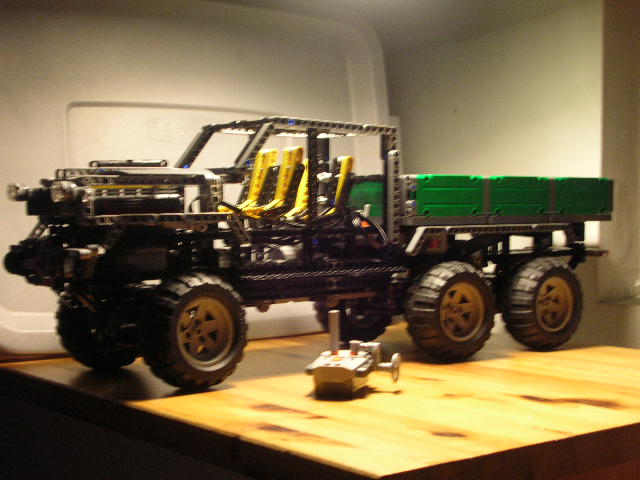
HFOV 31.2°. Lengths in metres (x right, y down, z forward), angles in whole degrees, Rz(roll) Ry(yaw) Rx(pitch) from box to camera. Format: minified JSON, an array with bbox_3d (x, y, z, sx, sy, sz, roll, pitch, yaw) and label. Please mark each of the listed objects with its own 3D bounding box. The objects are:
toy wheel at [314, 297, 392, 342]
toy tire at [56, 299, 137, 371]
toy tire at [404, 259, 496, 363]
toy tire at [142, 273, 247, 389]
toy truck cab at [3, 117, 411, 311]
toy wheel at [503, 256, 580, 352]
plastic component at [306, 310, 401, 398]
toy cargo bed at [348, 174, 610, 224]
[{"bbox_3d":[0.035,0.063,1.226,0.096,0.096,0.042,-1,3,-36],"label":"toy wheel"},{"bbox_3d":[-0.195,0.068,1.056,0.096,0.096,0.042,-2,3,-42],"label":"toy tire"},{"bbox_3d":[0.125,0.068,1.094,0.096,0.096,0.042,-1,3,-36],"label":"toy tire"},{"bbox_3d":[-0.102,0.073,0.929,0.096,0.096,0.042,-2,3,-42],"label":"toy tire"},{"bbox_3d":[-0.101,-0.022,1.024,0.367,0.168,0.114,-1,3,-36],"label":"toy truck cab"},{"bbox_3d":[0.228,0.065,1.170,0.096,0.096,0.042,-1,3,-36],"label":"toy wheel"},{"bbox_3d":[0.029,0.091,0.931,0.066,0.060,0.068,0,2,10],"label":"plastic component"},{"bbox_3d":[0.168,-0.042,1.221,0.306,0.048,0.114,-1,3,-36],"label":"toy cargo bed"}]

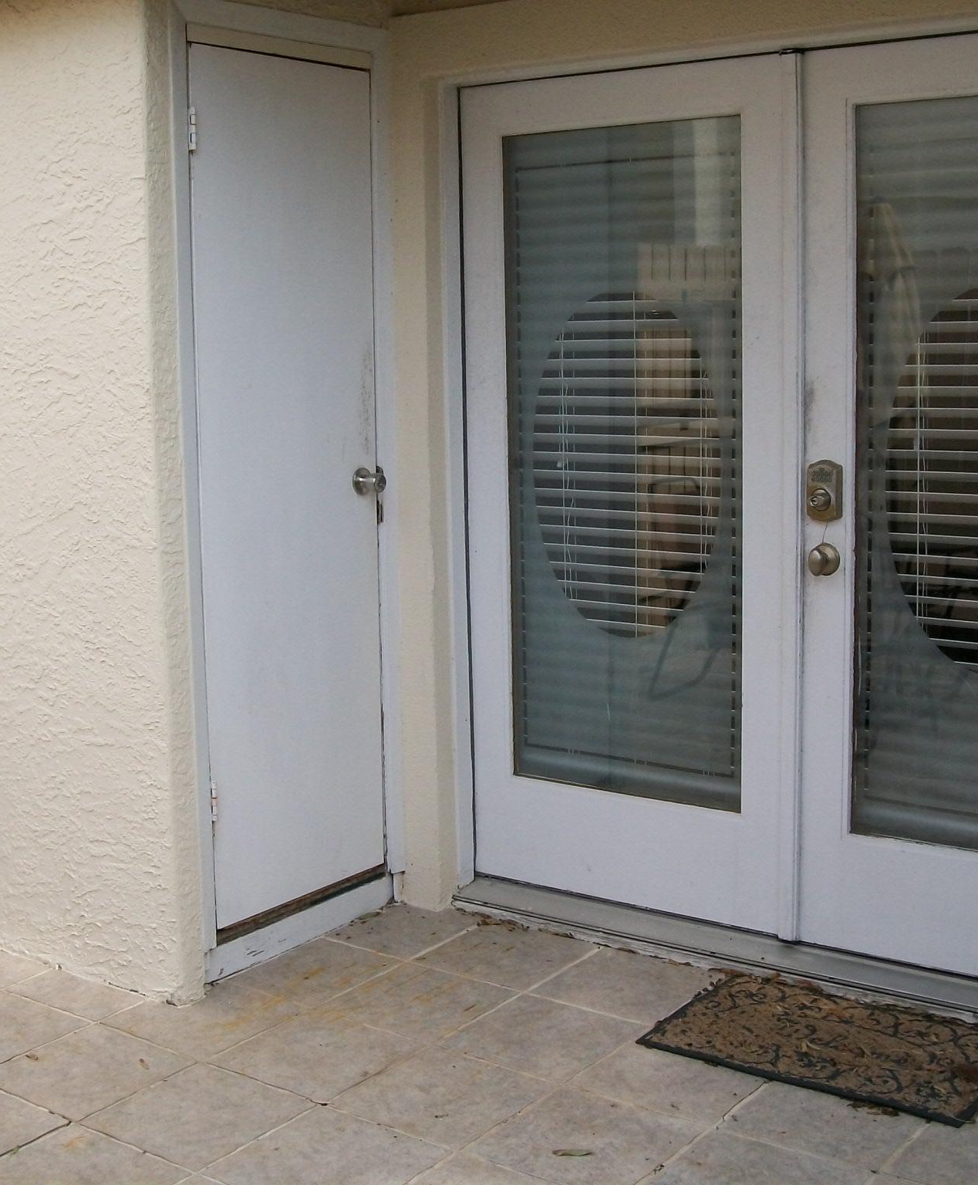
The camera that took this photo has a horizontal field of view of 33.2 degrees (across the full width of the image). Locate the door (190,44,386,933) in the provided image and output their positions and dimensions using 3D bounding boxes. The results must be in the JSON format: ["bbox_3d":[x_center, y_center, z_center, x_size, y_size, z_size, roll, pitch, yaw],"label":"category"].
[{"bbox_3d":[-0.481,-0.251,3.954,0.045,2.030,0.610,5,10,37],"label":"door"}]

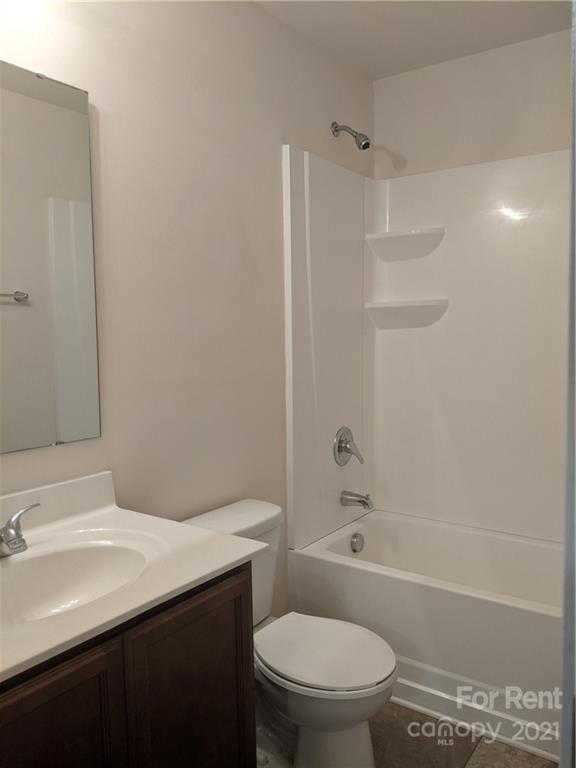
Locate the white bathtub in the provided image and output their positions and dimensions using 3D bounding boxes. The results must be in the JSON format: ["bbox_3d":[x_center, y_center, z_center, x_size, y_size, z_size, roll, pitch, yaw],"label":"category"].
[{"bbox_3d":[0.822,0.890,2.240,1.520,0.450,0.690,3,6,36],"label":"white bathtub"}]

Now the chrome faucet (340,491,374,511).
[{"bbox_3d":[0.305,0.509,2.604,0.150,0.072,0.062,3,6,36],"label":"chrome faucet"}]

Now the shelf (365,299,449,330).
[{"bbox_3d":[0.522,-0.305,2.665,0.357,0.122,0.115,3,6,36],"label":"shelf"}]

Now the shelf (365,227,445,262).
[{"bbox_3d":[0.515,-0.609,2.642,0.347,0.122,0.115,3,6,36],"label":"shelf"}]

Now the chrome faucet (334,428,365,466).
[{"bbox_3d":[0.286,0.276,2.594,0.108,0.180,0.178,3,6,36],"label":"chrome faucet"}]

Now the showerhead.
[{"bbox_3d":[0.267,-1.029,2.477,0.178,0.142,0.070,3,6,36],"label":"showerhead"}]

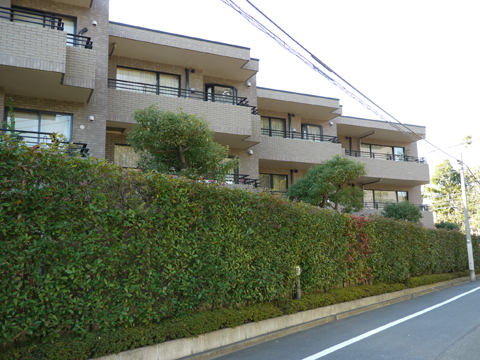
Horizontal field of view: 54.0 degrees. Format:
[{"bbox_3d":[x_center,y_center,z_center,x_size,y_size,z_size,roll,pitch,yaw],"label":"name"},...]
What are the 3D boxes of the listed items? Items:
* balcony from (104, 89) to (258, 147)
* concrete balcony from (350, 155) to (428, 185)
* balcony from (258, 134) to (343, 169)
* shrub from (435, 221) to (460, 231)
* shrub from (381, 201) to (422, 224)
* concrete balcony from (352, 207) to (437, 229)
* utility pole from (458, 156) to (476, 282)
[{"bbox_3d":[-1.951,-2.029,16.498,5.870,1.060,1.750,4,-11,-25],"label":"balcony"},{"bbox_3d":[8.284,-0.409,27.113,6.700,1.070,1.740,4,-11,-25],"label":"concrete balcony"},{"bbox_3d":[2.592,-1.133,22.243,5.620,1.060,1.750,4,-11,-25],"label":"balcony"},{"bbox_3d":[11.446,2.755,25.958,1.450,1.000,1.300,4,-11,-25],"label":"shrub"},{"bbox_3d":[7.445,1.680,21.583,1.900,1.400,1.800,4,-11,-25],"label":"shrub"},{"bbox_3d":[8.331,2.351,26.645,6.700,1.070,1.740,4,-11,-25],"label":"concrete balcony"},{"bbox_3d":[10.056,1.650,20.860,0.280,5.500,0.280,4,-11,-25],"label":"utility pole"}]

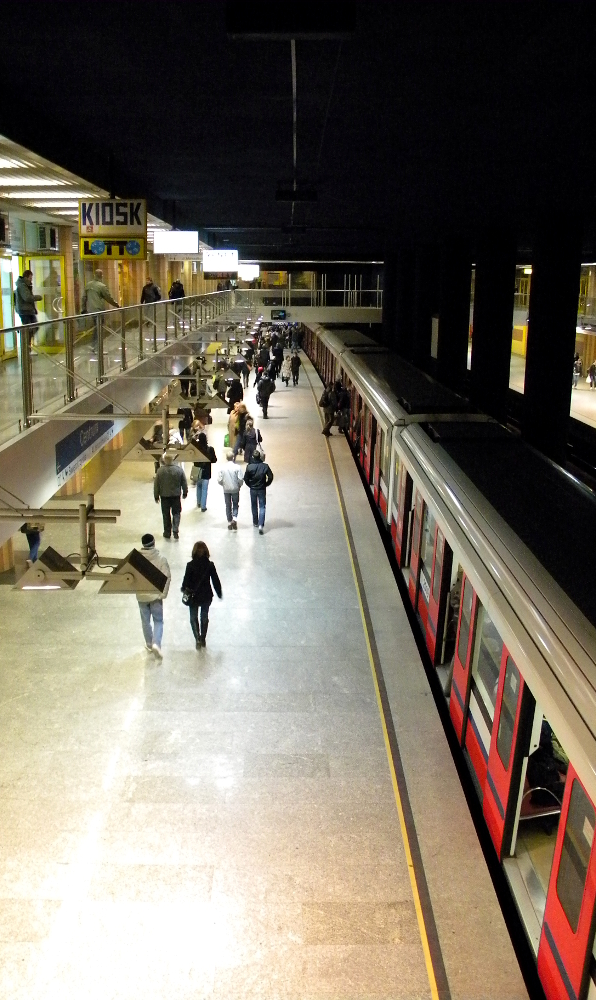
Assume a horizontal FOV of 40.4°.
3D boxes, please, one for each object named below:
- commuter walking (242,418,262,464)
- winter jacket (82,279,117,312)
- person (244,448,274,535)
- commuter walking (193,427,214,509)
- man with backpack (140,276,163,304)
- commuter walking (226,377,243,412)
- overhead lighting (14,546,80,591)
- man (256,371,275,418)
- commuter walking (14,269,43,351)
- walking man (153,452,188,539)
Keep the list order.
[{"bbox_3d":[-1.300,-1.449,22.015,0.550,1.550,0.420,1,15,2],"label":"commuter walking"},{"bbox_3d":[-4.303,-4.344,17.447,0.680,0.820,0.500,6,16,20],"label":"winter jacket"},{"bbox_3d":[-0.811,-0.187,16.911,0.600,1.770,0.420,0,15,-1],"label":"person"},{"bbox_3d":[-2.122,-0.608,18.165,0.580,1.790,0.450,2,15,8],"label":"commuter walking"},{"bbox_3d":[-5.350,-7.195,29.338,0.700,1.740,0.480,7,17,24],"label":"man with backpack"},{"bbox_3d":[-2.510,-4.123,31.819,0.550,1.610,0.420,0,15,-1],"label":"commuter walking"},{"bbox_3d":[-1.626,0.439,5.237,0.392,0.207,0.249,0,15,-1],"label":"overhead lighting"},{"bbox_3d":[-1.246,-4.013,31.022,0.700,1.800,0.500,0,15,-1],"label":"man"},{"bbox_3d":[-5.998,-4.150,17.938,0.600,1.780,0.550,0,15,-2],"label":"commuter walking"},{"bbox_3d":[-2.638,-0.112,16.534,0.650,1.800,0.420,0,15,-1],"label":"walking man"}]

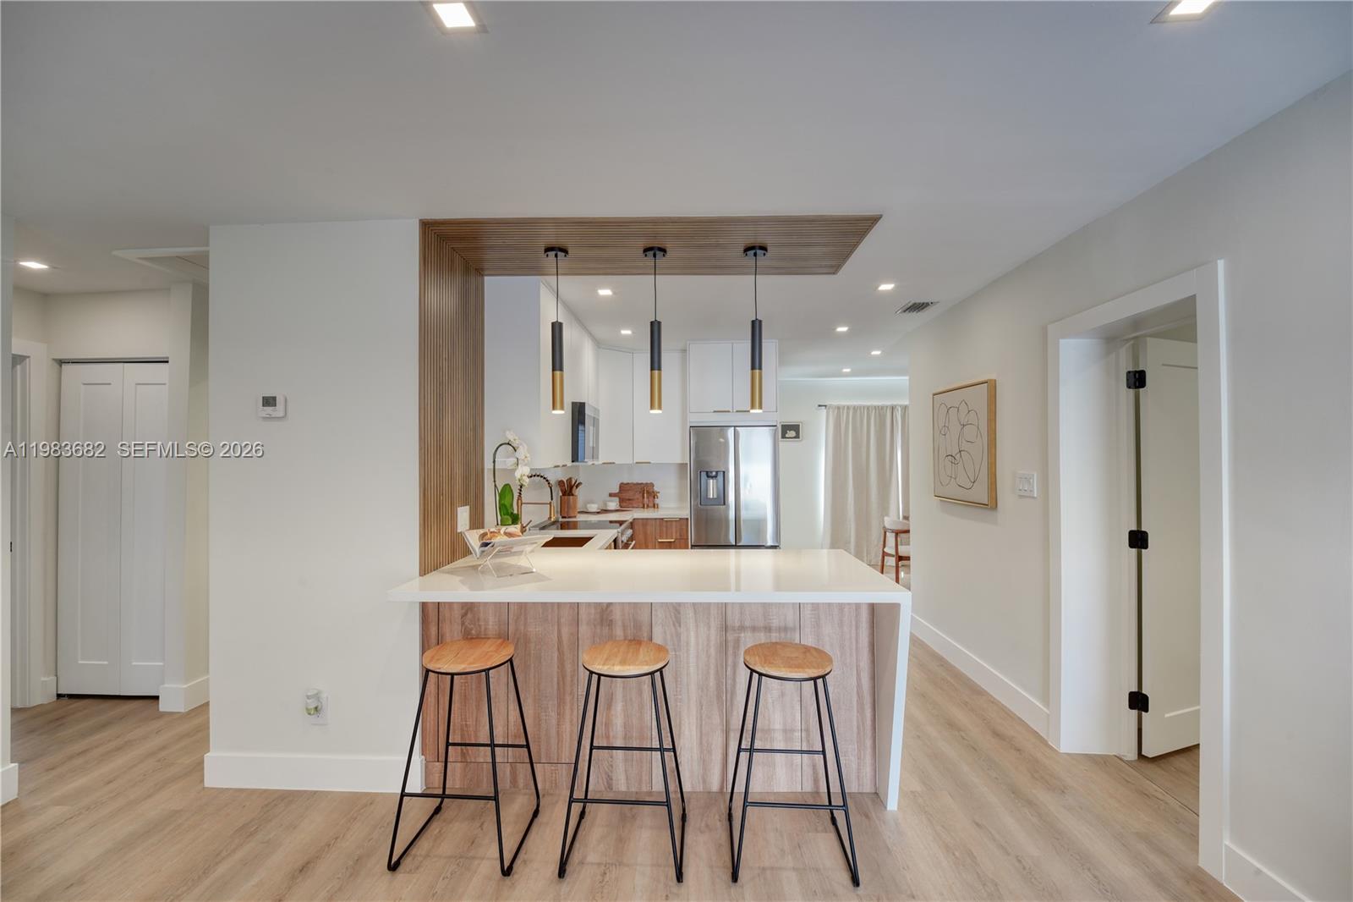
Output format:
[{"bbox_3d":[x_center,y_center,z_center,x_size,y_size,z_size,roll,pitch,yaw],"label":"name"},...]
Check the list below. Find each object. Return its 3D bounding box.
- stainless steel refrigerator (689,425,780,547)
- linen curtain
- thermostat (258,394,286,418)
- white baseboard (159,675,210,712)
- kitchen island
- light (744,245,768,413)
[{"bbox_3d":[0.509,0.631,4.886,0.764,1.682,0.760,0,0,1],"label":"stainless steel refrigerator"},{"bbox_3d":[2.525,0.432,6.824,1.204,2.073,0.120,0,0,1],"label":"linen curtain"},{"bbox_3d":[-1.755,-0.196,2.279,0.106,0.102,0.028,0,-1,3],"label":"thermostat"},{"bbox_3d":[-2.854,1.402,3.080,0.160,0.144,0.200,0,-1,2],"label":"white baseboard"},{"bbox_3d":[-0.097,0.998,2.460,1.989,0.914,0.934,0,0,1],"label":"kitchen island"},{"bbox_3d":[0.397,-0.598,2.608,0.117,0.810,0.117,0,0,1],"label":"light"}]

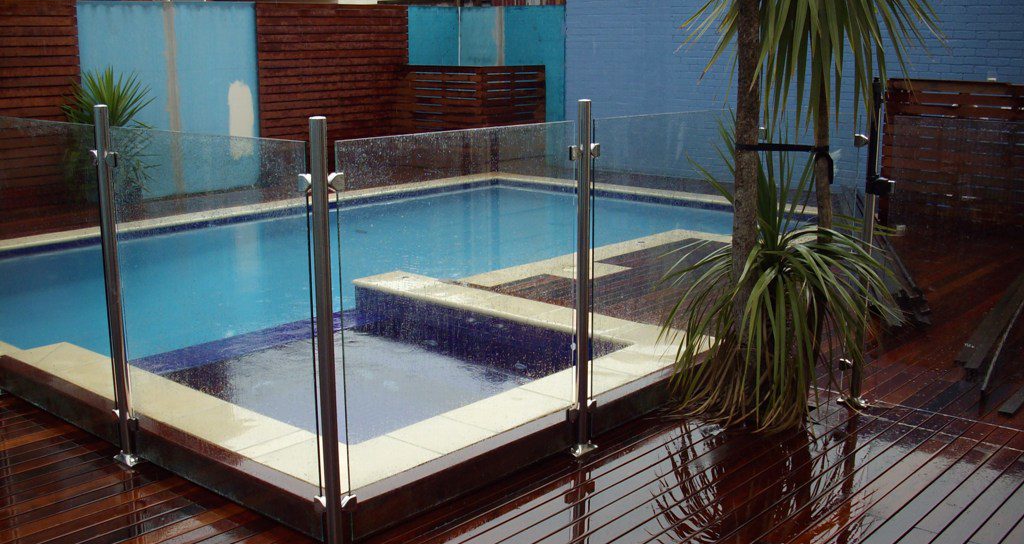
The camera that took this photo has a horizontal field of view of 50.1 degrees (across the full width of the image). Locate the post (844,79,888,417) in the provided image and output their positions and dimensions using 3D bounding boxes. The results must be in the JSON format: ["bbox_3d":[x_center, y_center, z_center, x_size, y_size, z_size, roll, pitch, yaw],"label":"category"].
[{"bbox_3d":[1.621,-0.112,5.040,0.140,1.490,0.090,10,15,41],"label":"post"}]

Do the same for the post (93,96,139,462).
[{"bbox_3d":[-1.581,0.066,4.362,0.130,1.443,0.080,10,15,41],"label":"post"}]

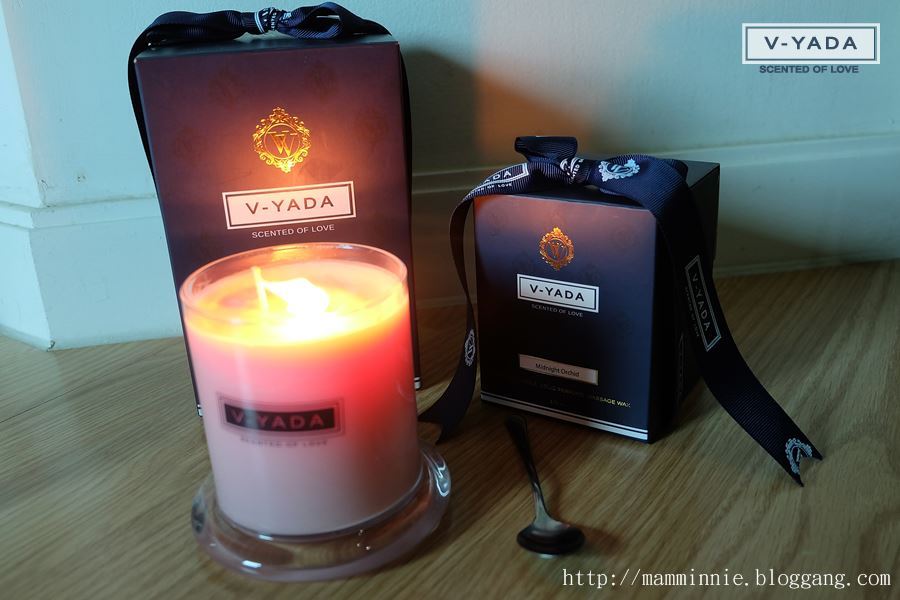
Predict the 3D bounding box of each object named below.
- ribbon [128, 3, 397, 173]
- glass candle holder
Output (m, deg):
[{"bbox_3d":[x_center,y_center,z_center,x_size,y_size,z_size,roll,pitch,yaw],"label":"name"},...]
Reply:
[{"bbox_3d":[-0.089,-0.102,0.418,0.129,0.088,0.047,-6,22,-8],"label":"ribbon"},{"bbox_3d":[-0.056,0.037,0.331,0.107,0.098,0.107,-2,22,4],"label":"glass candle holder"}]

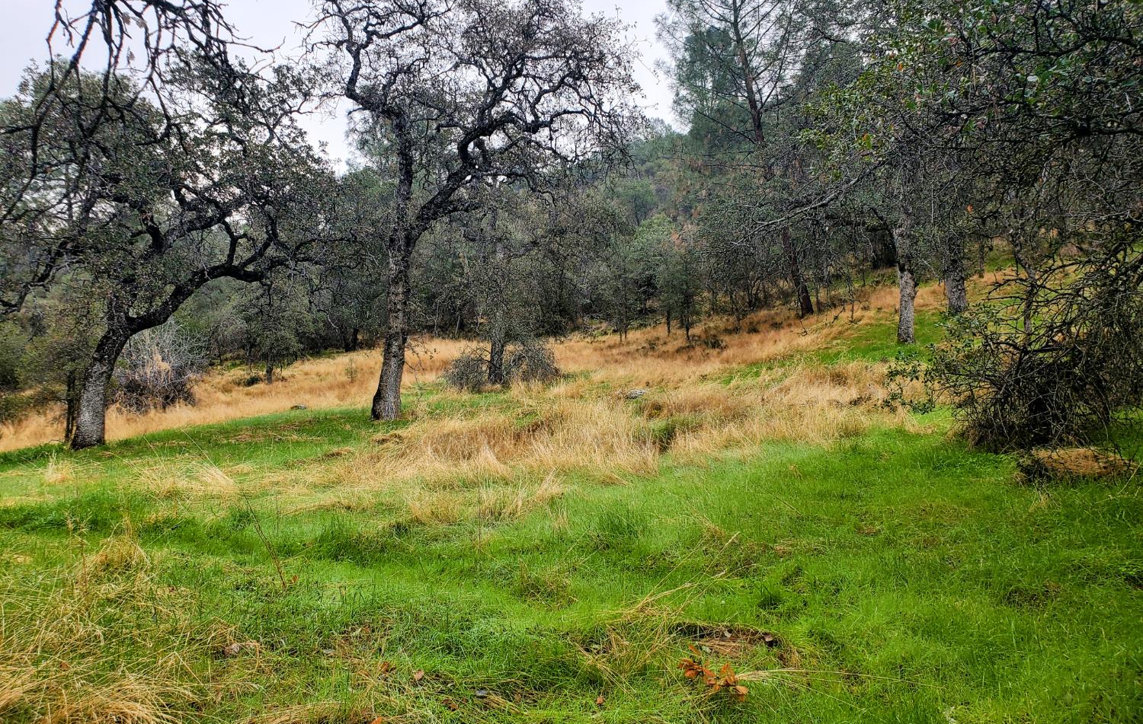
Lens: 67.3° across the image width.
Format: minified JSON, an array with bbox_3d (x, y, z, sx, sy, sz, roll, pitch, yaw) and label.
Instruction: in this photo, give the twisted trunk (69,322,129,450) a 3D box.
[{"bbox_3d":[-7.963,0.392,14.500,1.010,2.160,0.650,0,2,0],"label":"twisted trunk"}]

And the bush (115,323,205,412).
[{"bbox_3d":[-10.766,0.105,22.500,2.410,2.430,2.200,0,2,0],"label":"bush"}]

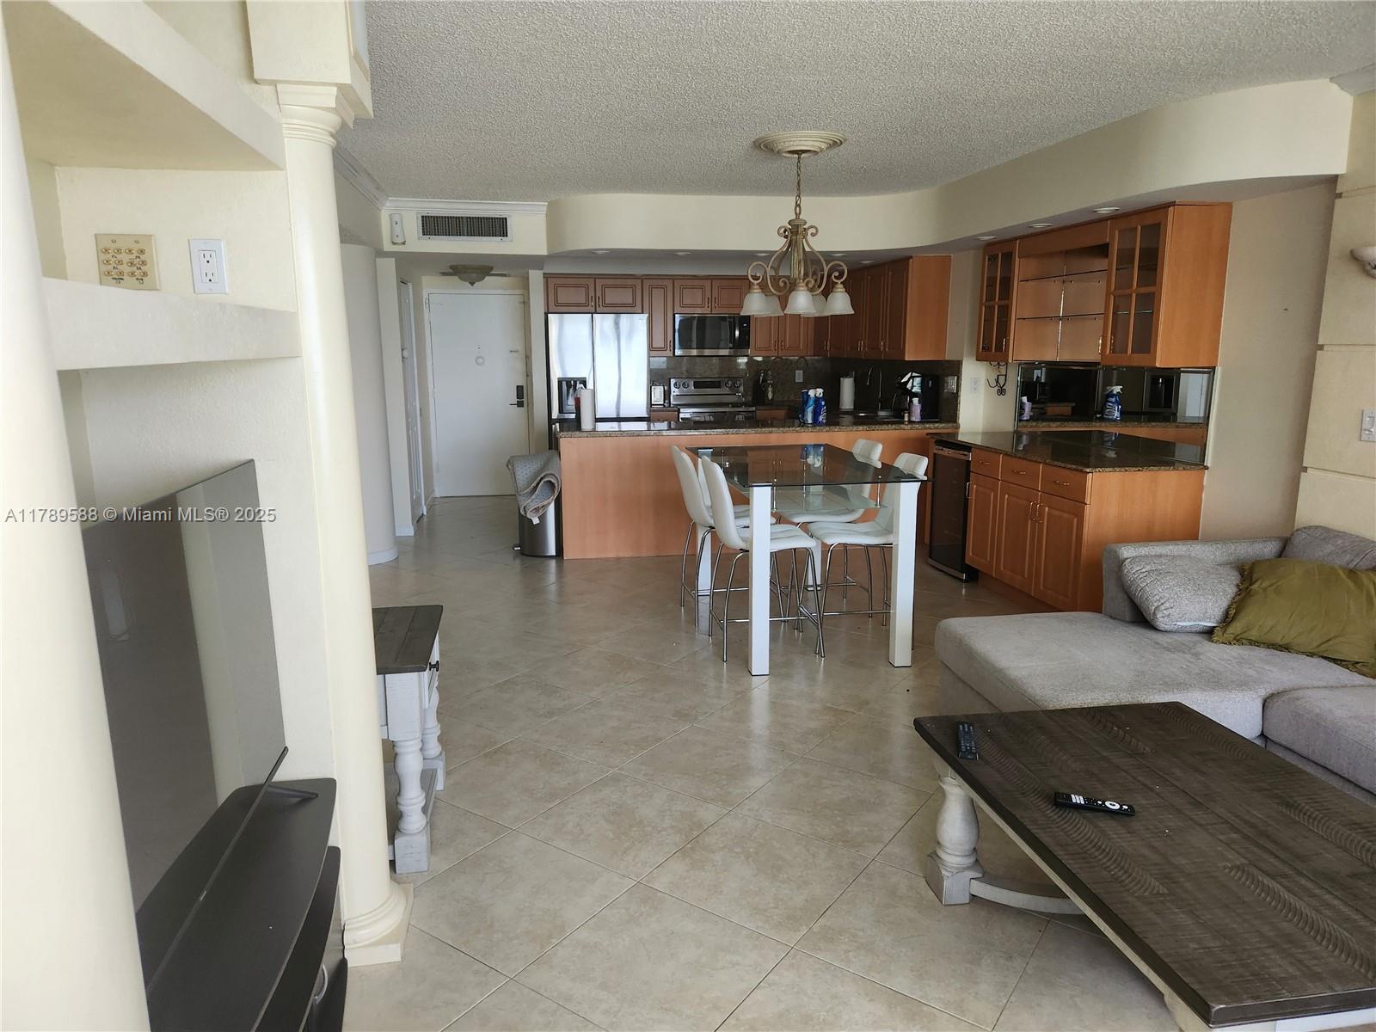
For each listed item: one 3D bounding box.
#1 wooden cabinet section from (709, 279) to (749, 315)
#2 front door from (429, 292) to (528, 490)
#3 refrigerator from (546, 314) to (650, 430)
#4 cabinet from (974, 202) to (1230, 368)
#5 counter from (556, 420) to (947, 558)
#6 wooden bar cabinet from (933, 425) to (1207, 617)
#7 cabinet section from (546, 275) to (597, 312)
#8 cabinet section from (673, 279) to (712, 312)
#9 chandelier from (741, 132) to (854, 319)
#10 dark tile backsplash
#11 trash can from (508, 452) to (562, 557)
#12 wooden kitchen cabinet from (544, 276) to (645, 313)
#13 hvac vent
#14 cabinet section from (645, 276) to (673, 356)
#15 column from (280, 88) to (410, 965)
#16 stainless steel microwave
[{"bbox_3d":[0.391,-2.184,9.134,0.384,0.334,0.330,-2,11,-10],"label":"wooden cabinet section"},{"bbox_3d":[-2.075,-1.194,9.162,0.920,2.010,0.050,-2,11,-10],"label":"front door"},{"bbox_3d":[-0.867,-1.013,8.814,0.910,1.792,0.770,-2,11,-11],"label":"refrigerator"},{"bbox_3d":[2.323,-1.292,5.368,0.335,0.787,1.820,-2,11,-11],"label":"cabinet"},{"bbox_3d":[0.525,-0.249,7.063,3.020,0.915,0.700,-2,11,-10],"label":"counter"},{"bbox_3d":[2.192,0.023,5.626,0.705,0.905,1.780,-2,11,-10],"label":"wooden bar cabinet"},{"bbox_3d":[-1.139,-2.135,8.865,0.468,0.334,0.330,-2,11,-10],"label":"cabinet section"},{"bbox_3d":[0.021,-2.172,9.069,0.378,0.326,0.330,-2,11,-10],"label":"cabinet section"},{"bbox_3d":[0.549,-1.439,4.602,0.600,0.835,0.600,-2,11,-10],"label":"chandelier"},{"bbox_3d":[0.844,-1.179,8.258,2.020,0.480,2.880,-2,11,-10],"label":"dark tile backsplash"},{"bbox_3d":[-1.126,-0.086,6.745,0.350,0.720,0.400,-2,11,-10],"label":"trash can"},{"bbox_3d":[-0.920,-2.136,8.851,0.925,0.353,0.340,-2,11,-11],"label":"wooden kitchen cabinet"},{"bbox_3d":[-1.616,-2.092,6.640,0.668,0.182,0.040,-2,11,-11],"label":"hvac vent"},{"bbox_3d":[-0.307,-1.964,9.048,0.282,0.739,0.330,-2,11,-10],"label":"cabinet section"},{"bbox_3d":[-0.817,0.085,2.216,0.144,2.037,0.287,-2,11,-11],"label":"column"},{"bbox_3d":[0.218,-1.833,9.304,0.764,0.395,0.400,-2,11,-10],"label":"stainless steel microwave"}]

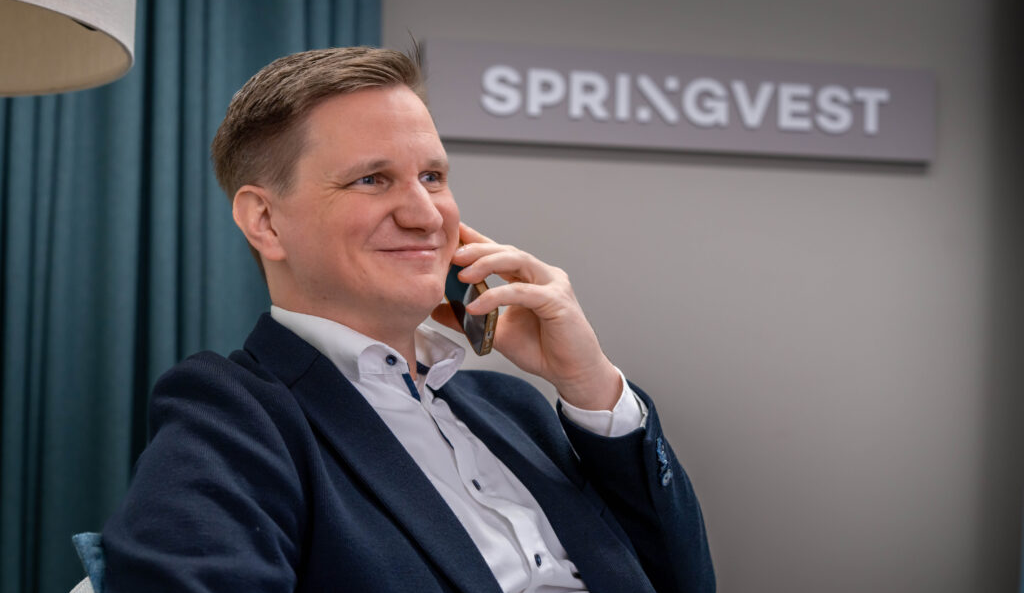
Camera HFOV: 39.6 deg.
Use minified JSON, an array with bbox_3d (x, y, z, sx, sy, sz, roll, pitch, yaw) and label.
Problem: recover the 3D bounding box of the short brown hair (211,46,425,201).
[{"bbox_3d":[-0.174,-0.145,1.300,0.205,0.172,0.168,-8,-2,41],"label":"short brown hair"}]

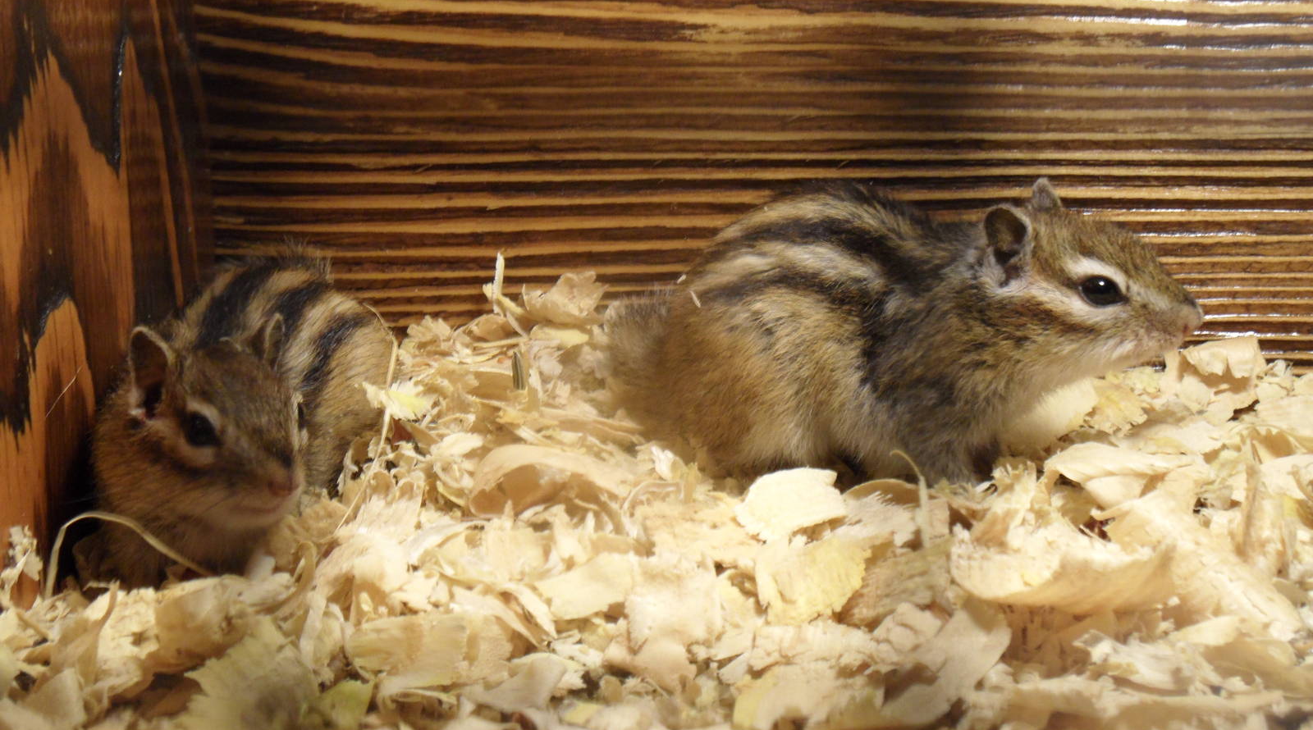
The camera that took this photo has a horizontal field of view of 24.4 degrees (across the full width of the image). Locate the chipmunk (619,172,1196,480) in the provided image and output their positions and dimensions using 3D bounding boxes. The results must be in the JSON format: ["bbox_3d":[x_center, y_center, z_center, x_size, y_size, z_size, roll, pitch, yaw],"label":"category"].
[{"bbox_3d":[0.047,-0.005,0.580,0.113,0.056,0.050,2,18,5],"label":"chipmunk"}]

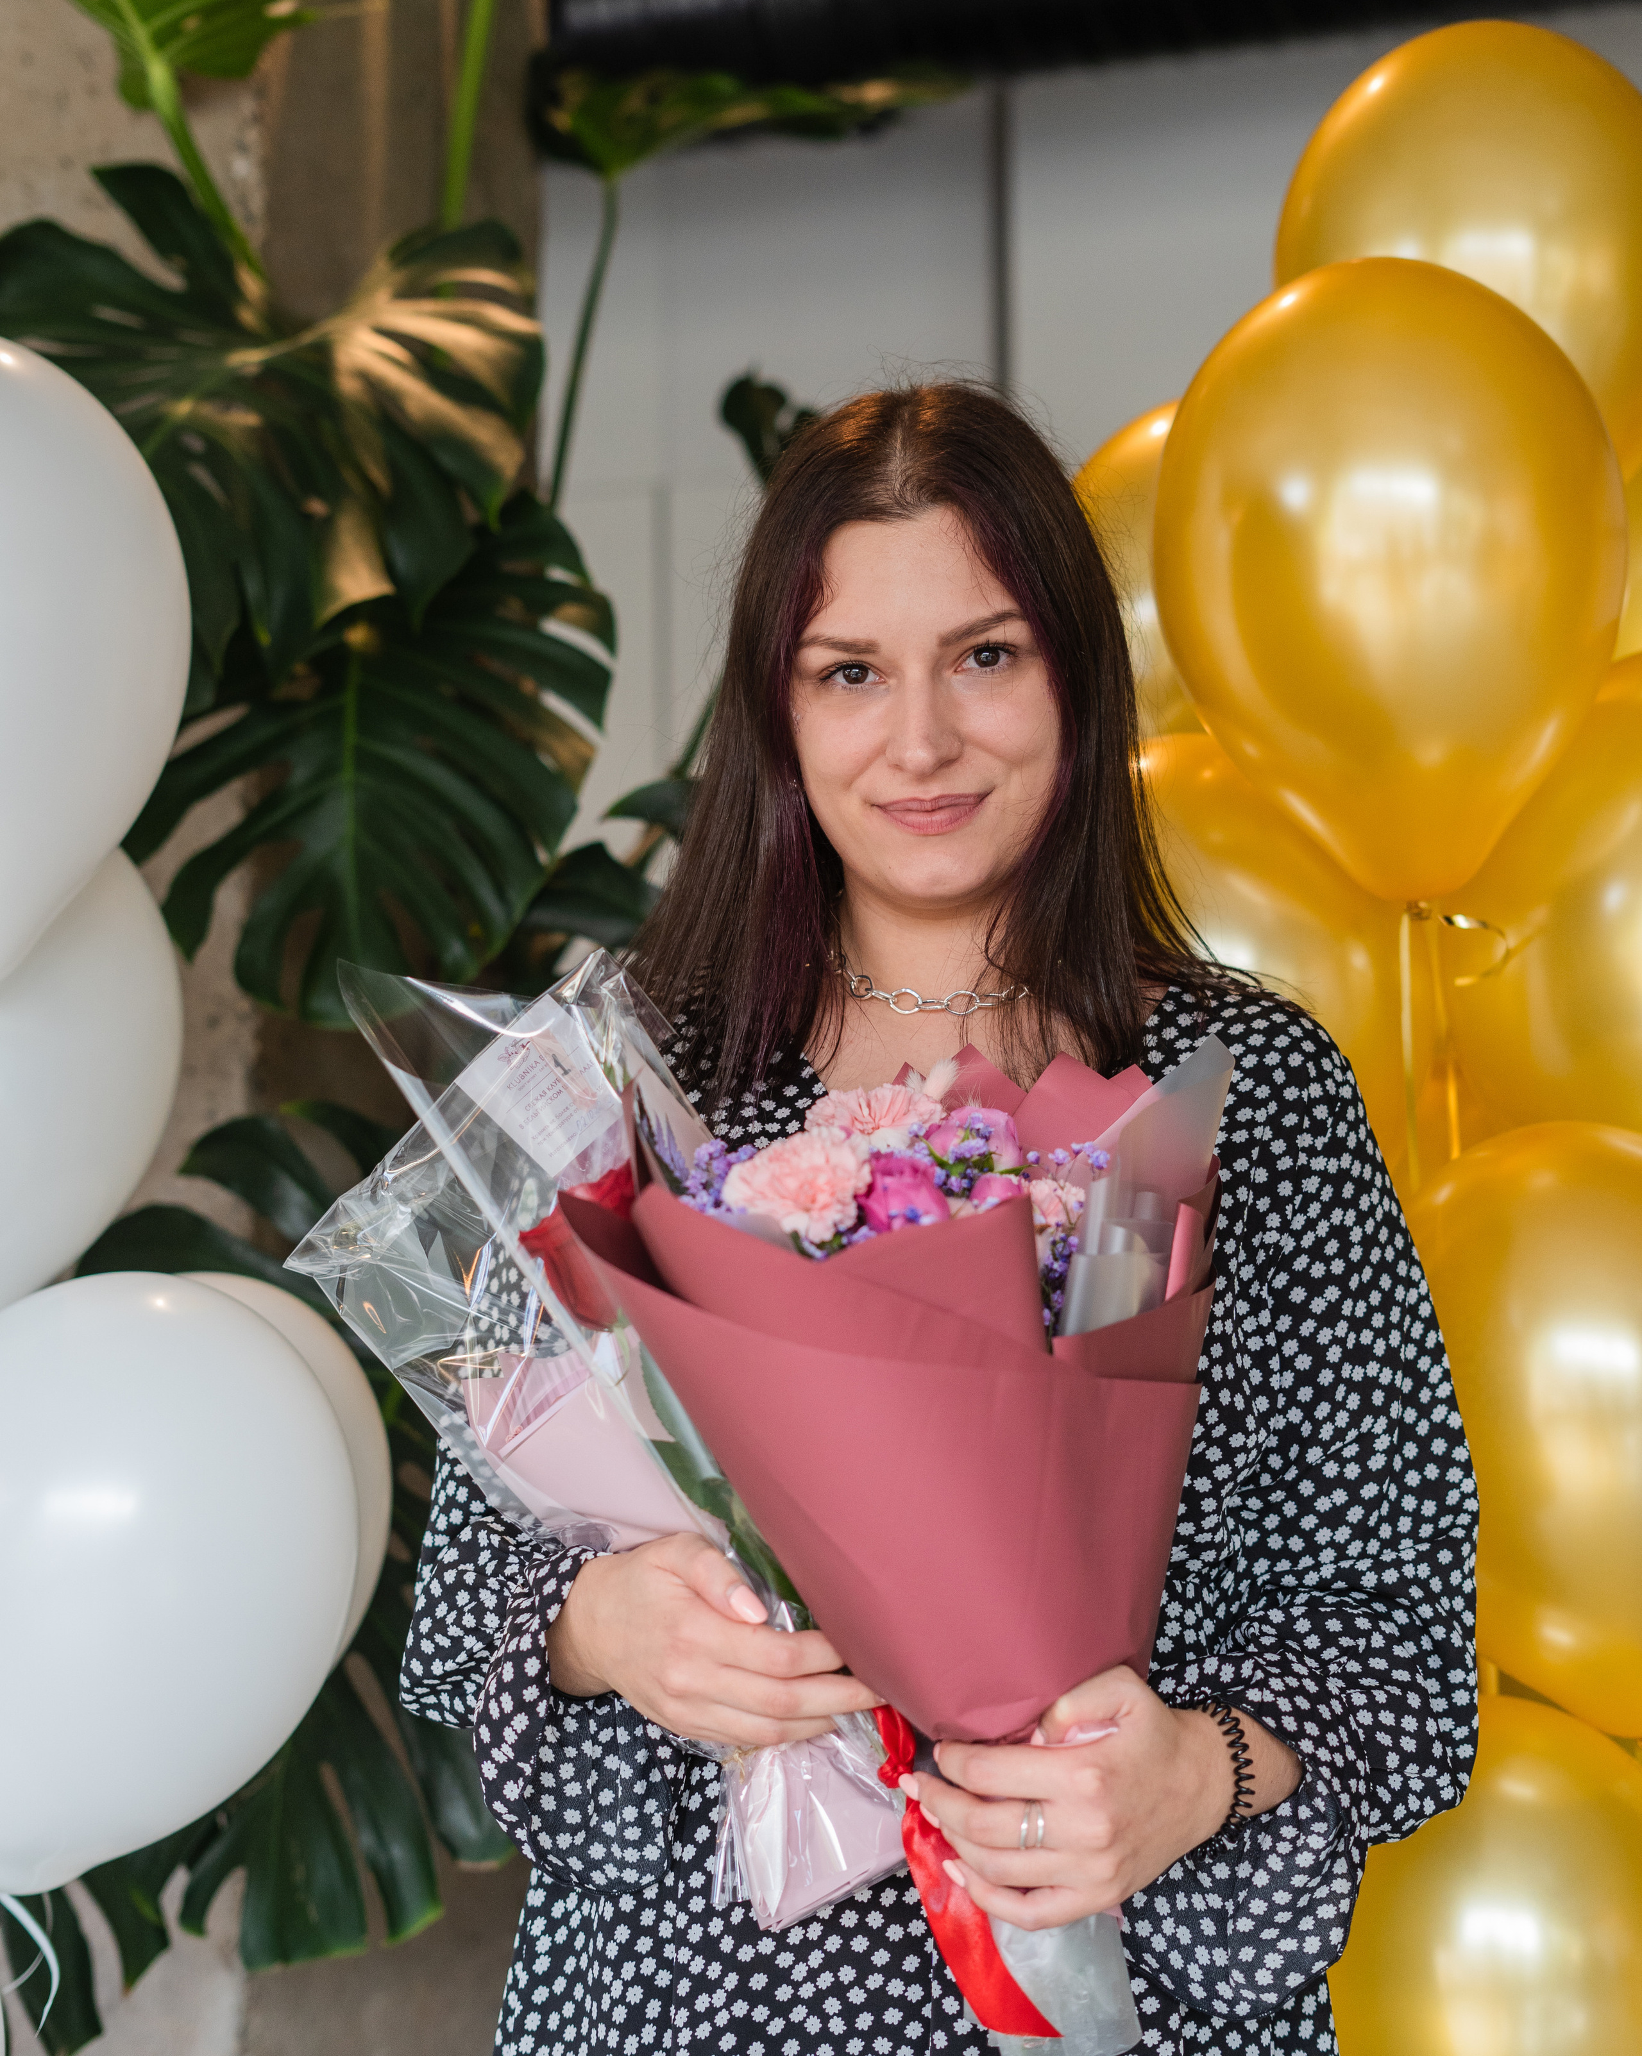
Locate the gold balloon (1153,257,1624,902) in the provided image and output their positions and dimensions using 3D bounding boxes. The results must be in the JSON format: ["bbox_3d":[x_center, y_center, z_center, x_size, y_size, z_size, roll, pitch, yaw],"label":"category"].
[{"bbox_3d":[0.314,-0.247,1.890,0.260,0.352,0.260,-3,-4,0],"label":"gold balloon"}]

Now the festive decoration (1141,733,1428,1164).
[{"bbox_3d":[0.240,0.001,2.020,0.260,0.345,0.260,-1,-4,0],"label":"festive decoration"}]

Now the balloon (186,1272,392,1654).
[{"bbox_3d":[-0.398,0.310,2.130,0.255,0.325,0.255,6,-3,0],"label":"balloon"}]

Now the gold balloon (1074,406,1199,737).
[{"bbox_3d":[0.265,-0.219,2.120,0.260,0.345,0.260,-1,-4,0],"label":"gold balloon"}]

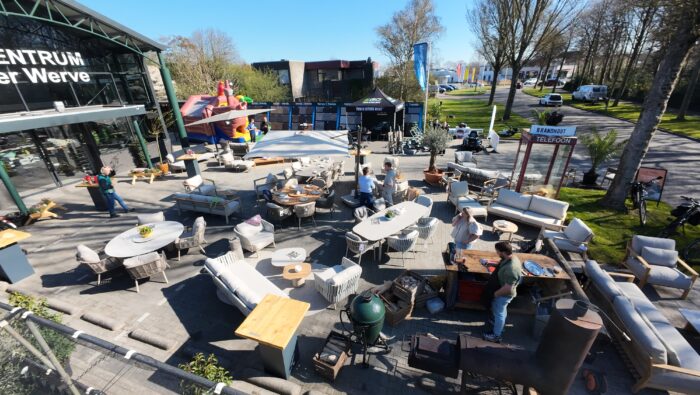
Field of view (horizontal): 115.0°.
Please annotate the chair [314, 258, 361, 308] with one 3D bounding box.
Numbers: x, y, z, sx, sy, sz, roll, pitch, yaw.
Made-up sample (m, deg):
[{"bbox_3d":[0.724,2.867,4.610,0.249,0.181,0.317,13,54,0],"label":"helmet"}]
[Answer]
[{"bbox_3d":[-0.241,1.841,4.923,0.732,0.738,0.684,-20,30,-37],"label":"chair"}]

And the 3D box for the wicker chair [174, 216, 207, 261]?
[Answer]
[{"bbox_3d":[-4.556,1.155,6.446,0.640,0.870,0.620,-12,26,-24],"label":"wicker chair"}]

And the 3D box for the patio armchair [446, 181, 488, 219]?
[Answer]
[{"bbox_3d":[3.951,0.060,7.593,0.820,0.860,0.900,0,25,3],"label":"patio armchair"}]

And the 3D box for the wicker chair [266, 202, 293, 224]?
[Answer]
[{"bbox_3d":[-2.213,0.460,7.039,0.600,0.780,0.600,15,29,30],"label":"wicker chair"}]

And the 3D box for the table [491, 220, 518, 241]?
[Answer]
[{"bbox_3d":[4.877,1.062,6.988,0.599,0.441,0.593,20,31,39],"label":"table"}]

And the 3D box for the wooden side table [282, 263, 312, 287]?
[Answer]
[{"bbox_3d":[-1.236,1.902,5.280,0.620,0.360,0.500,-5,24,-9],"label":"wooden side table"}]

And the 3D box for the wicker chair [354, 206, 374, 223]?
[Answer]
[{"bbox_3d":[0.516,0.785,7.289,0.581,0.790,0.552,-21,30,-38],"label":"wicker chair"}]

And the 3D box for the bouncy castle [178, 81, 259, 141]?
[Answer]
[{"bbox_3d":[-10.665,-7.013,18.500,4.400,4.500,4.200,12,26,27],"label":"bouncy castle"}]

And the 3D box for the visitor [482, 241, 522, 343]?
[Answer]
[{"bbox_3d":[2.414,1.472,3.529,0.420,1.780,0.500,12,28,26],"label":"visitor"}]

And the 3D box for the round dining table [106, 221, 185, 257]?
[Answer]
[{"bbox_3d":[-5.100,1.339,5.802,1.520,0.750,1.520,-2,24,1],"label":"round dining table"}]

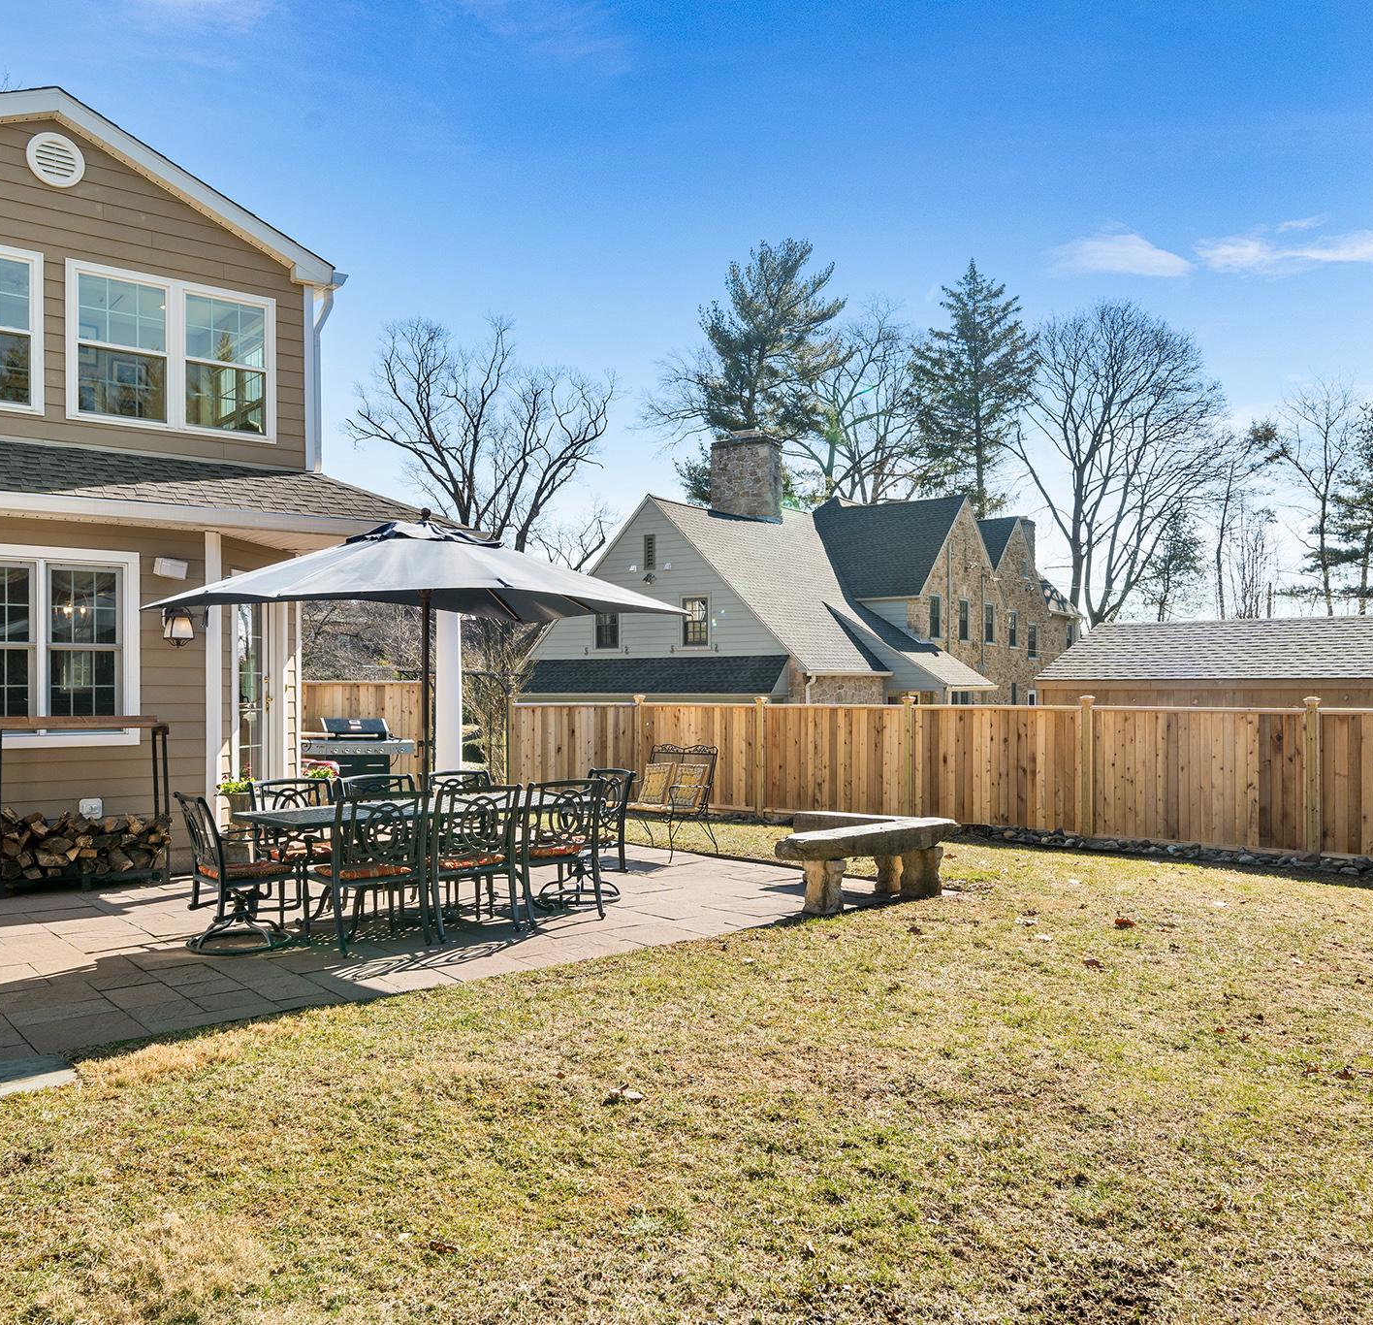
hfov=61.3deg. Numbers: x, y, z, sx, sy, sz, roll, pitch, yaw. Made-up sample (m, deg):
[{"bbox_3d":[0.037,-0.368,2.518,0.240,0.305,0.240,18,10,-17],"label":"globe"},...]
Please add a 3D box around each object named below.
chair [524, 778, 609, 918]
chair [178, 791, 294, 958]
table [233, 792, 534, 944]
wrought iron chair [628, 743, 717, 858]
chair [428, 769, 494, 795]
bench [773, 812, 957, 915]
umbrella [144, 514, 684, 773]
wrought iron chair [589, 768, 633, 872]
[{"bbox_3d":[-0.982,1.275,8.008,0.600,0.940,0.630,1,-1,-40],"label":"chair"},{"bbox_3d":[-2.755,1.255,7.184,0.670,0.950,0.610,1,-1,-42],"label":"chair"},{"bbox_3d":[-1.827,1.372,7.998,2.170,0.745,1.020,1,-1,-40],"label":"table"},{"bbox_3d":[-0.248,1.311,10.828,0.950,0.970,0.760,-1,-1,37],"label":"wrought iron chair"},{"bbox_3d":[-1.599,1.285,8.560,0.600,0.940,0.630,1,-1,-40],"label":"chair"},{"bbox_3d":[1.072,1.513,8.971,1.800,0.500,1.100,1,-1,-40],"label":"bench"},{"bbox_3d":[-1.827,0.375,8.016,3.030,2.740,1.920,1,-1,-39],"label":"umbrella"},{"bbox_3d":[-0.825,1.286,8.902,0.670,0.950,0.610,1,-1,-42],"label":"wrought iron chair"}]

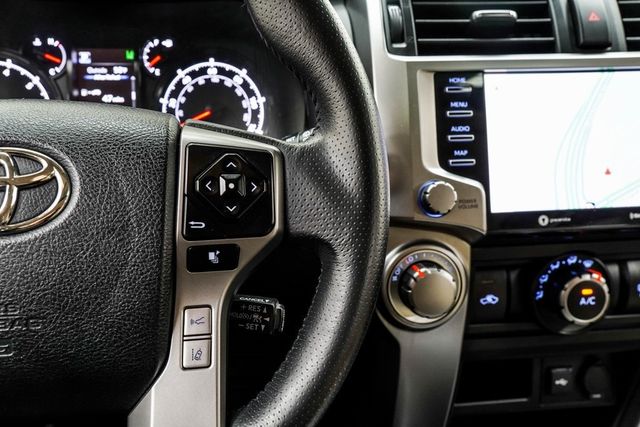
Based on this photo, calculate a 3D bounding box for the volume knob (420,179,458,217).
[{"bbox_3d":[0.083,-0.010,0.457,0.025,0.025,0.013,-3,0,-9],"label":"volume knob"}]

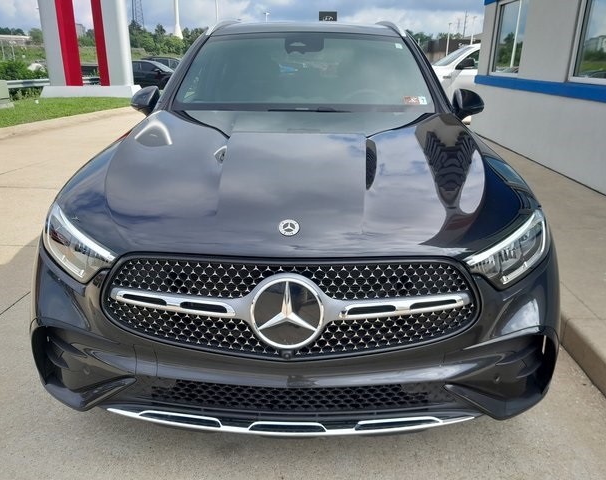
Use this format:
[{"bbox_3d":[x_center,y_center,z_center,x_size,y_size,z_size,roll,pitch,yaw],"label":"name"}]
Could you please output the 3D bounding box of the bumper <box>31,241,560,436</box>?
[{"bbox_3d":[-0.040,0.284,1.616,1.820,0.560,0.420,1,20,2],"label":"bumper"}]

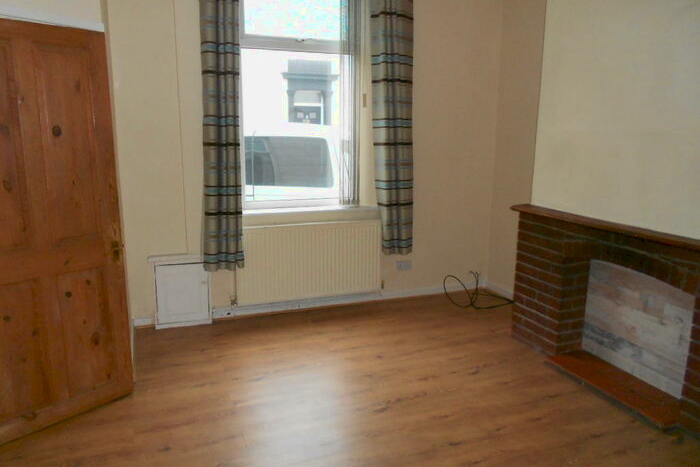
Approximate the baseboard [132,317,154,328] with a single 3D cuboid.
[{"bbox_3d":[-1.530,0.655,3.906,0.146,0.063,0.020,-4,12,-21],"label":"baseboard"}]

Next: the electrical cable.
[{"bbox_3d":[1.100,0.470,4.517,0.576,0.248,0.358,-4,12,-21],"label":"electrical cable"}]

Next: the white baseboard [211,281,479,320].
[{"bbox_3d":[0.076,0.548,4.503,2.428,0.067,0.020,-4,12,-21],"label":"white baseboard"}]

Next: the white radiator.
[{"bbox_3d":[-0.318,0.221,4.236,1.184,0.614,0.085,-4,12,-21],"label":"white radiator"}]

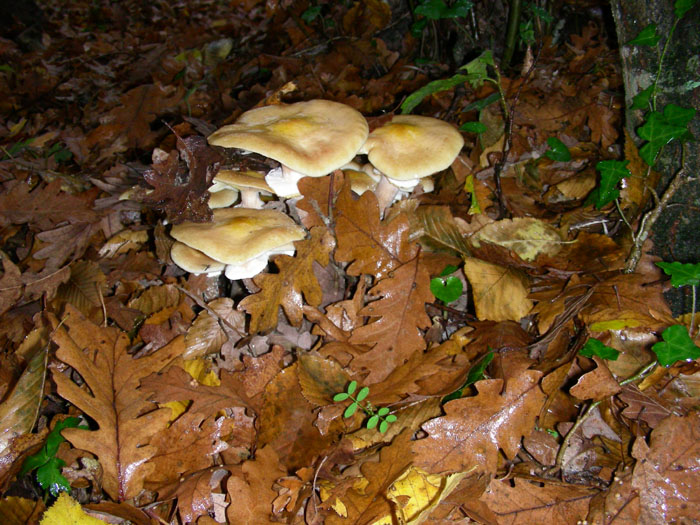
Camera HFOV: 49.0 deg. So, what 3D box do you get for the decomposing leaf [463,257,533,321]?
[{"bbox_3d":[0.124,0.025,0.685,0.078,0.018,0.061,34,64,26],"label":"decomposing leaf"}]

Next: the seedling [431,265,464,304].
[{"bbox_3d":[0.086,0.019,0.680,0.030,0.030,0.028,3,38,7],"label":"seedling"}]

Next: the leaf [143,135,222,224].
[{"bbox_3d":[-0.166,-0.082,0.760,0.079,0.075,0.050,-12,39,-11],"label":"leaf"}]

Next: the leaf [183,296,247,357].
[{"bbox_3d":[-0.115,0.058,0.661,0.043,0.016,0.073,26,52,21],"label":"leaf"}]

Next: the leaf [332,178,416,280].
[{"bbox_3d":[0.009,-0.023,0.593,0.070,0.020,0.082,-42,71,-18],"label":"leaf"}]

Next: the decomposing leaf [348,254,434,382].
[{"bbox_3d":[0.039,0.046,0.652,0.064,0.025,0.134,15,56,13],"label":"decomposing leaf"}]

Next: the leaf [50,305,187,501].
[{"bbox_3d":[-0.145,0.078,0.483,0.088,0.020,0.164,-9,43,-10],"label":"leaf"}]

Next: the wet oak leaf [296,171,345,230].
[{"bbox_3d":[-0.028,-0.058,0.720,0.045,0.050,0.030,-4,38,-2],"label":"wet oak leaf"}]

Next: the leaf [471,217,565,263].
[{"bbox_3d":[0.134,-0.019,0.613,0.074,0.015,0.046,1,51,1],"label":"leaf"}]

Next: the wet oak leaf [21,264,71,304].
[{"bbox_3d":[-0.225,0.016,0.574,0.042,0.015,0.038,-21,48,-20],"label":"wet oak leaf"}]

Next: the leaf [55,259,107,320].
[{"bbox_3d":[-0.197,0.020,0.576,0.069,0.015,0.049,27,52,24],"label":"leaf"}]

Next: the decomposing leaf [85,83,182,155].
[{"bbox_3d":[-0.262,-0.177,0.936,0.112,0.025,0.113,2,57,-4],"label":"decomposing leaf"}]

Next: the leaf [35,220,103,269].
[{"bbox_3d":[-0.224,-0.015,0.617,0.059,0.015,0.058,-26,50,-25],"label":"leaf"}]

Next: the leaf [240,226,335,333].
[{"bbox_3d":[-0.046,0.010,0.554,0.068,0.020,0.101,26,62,16],"label":"leaf"}]

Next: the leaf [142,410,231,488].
[{"bbox_3d":[-0.096,0.108,0.455,0.058,0.015,0.047,-12,38,-16],"label":"leaf"}]

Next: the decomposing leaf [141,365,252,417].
[{"bbox_3d":[-0.117,0.099,0.604,0.098,0.020,0.051,10,41,13],"label":"decomposing leaf"}]

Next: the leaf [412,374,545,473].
[{"bbox_3d":[0.101,0.119,0.573,0.129,0.022,0.073,-28,48,-25],"label":"leaf"}]

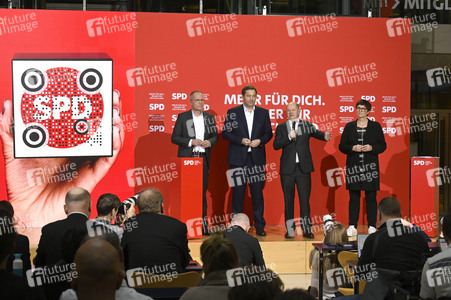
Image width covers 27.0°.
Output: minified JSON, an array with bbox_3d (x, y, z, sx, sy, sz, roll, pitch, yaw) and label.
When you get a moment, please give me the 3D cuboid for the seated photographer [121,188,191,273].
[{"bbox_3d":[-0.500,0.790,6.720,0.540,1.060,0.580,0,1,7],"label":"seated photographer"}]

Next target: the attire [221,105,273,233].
[{"bbox_3d":[0.284,0.234,11.900,0.620,1.610,0.380,0,0,-7],"label":"attire"}]

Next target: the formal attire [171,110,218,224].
[{"bbox_3d":[-0.400,0.250,12.100,0.600,1.500,0.380,0,1,-16],"label":"formal attire"}]

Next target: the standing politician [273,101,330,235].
[{"bbox_3d":[0.959,0.257,11.750,0.710,1.690,0.450,0,0,-3],"label":"standing politician"}]

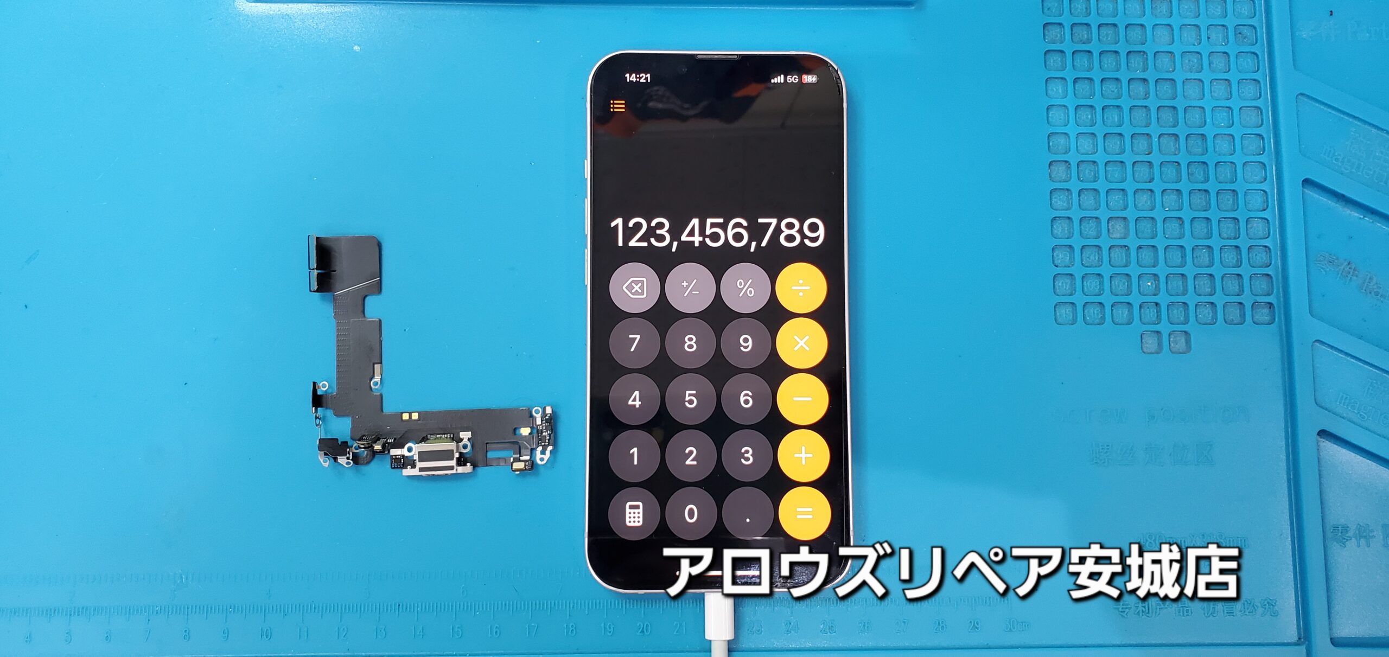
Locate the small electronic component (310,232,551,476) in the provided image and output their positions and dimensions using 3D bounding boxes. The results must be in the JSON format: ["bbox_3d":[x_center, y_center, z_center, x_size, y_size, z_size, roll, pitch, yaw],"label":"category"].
[{"bbox_3d":[-0.071,0.007,0.250,0.066,0.006,0.065,-1,84,-2],"label":"small electronic component"}]

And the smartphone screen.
[{"bbox_3d":[0.006,-0.003,0.253,0.071,0.008,0.147,0,87,-1],"label":"smartphone screen"}]

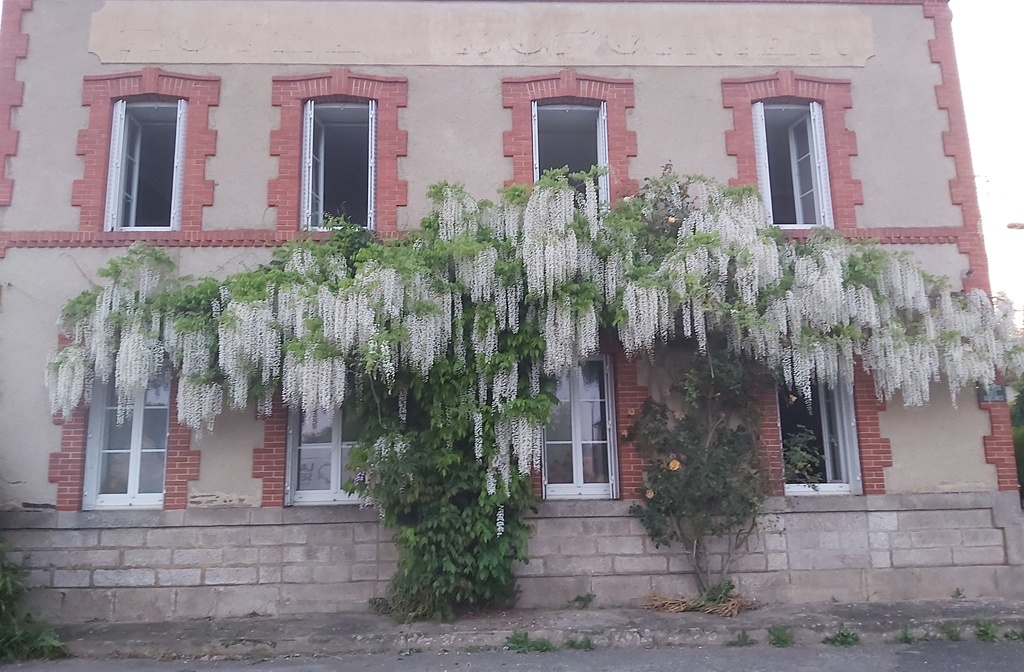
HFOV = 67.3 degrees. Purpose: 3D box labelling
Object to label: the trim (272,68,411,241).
[{"bbox_3d":[-2.048,-2.199,9.173,1.606,2.084,0.180,-1,-11,-3],"label":"trim"}]

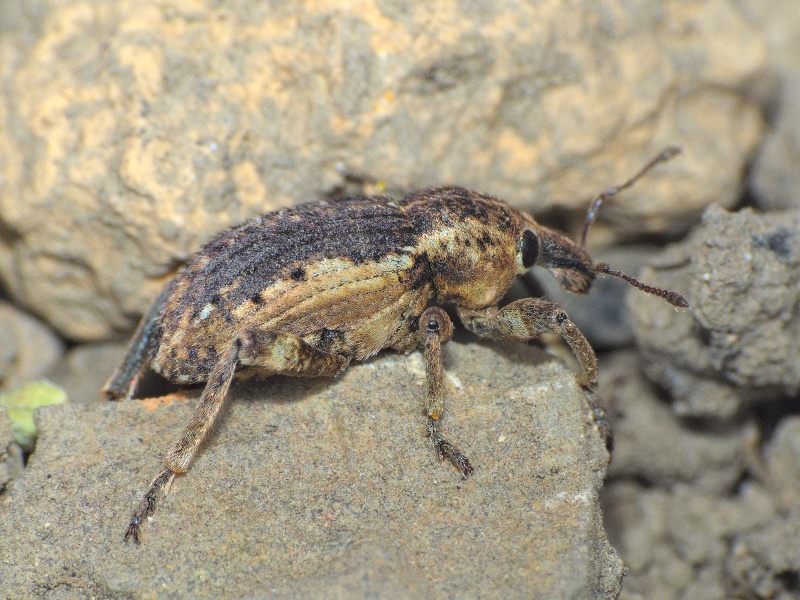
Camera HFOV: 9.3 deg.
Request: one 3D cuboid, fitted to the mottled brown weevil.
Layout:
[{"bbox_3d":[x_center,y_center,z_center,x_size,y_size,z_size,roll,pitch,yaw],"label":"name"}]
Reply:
[{"bbox_3d":[0.000,0.000,0.100,0.013,0.005,0.007,-13,25,-2],"label":"mottled brown weevil"}]

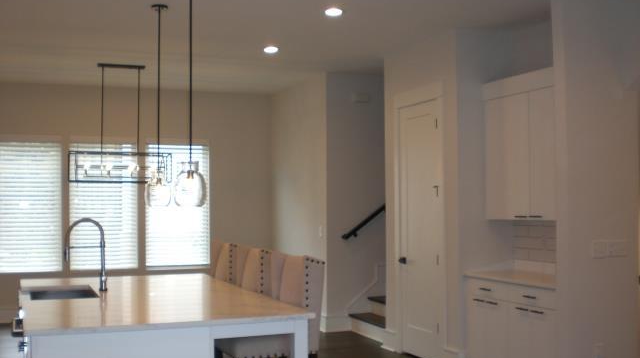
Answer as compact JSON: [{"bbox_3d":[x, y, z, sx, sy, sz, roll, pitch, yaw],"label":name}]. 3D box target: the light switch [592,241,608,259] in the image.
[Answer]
[{"bbox_3d":[2.084,0.524,5.223,0.152,0.130,0.012,0,-2,-24],"label":"light switch"}]

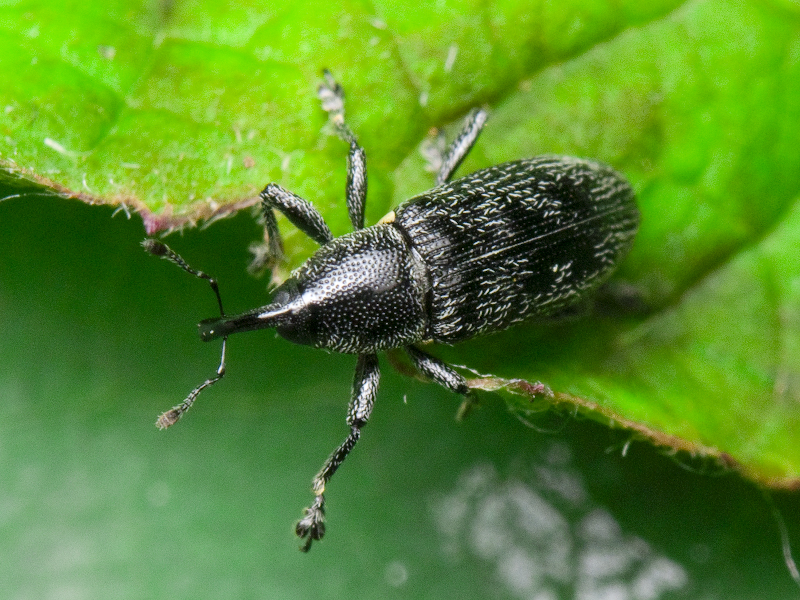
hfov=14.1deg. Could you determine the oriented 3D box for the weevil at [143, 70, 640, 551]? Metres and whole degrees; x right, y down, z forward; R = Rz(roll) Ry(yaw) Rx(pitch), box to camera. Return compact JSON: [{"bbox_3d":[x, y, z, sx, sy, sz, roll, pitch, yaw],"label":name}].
[{"bbox_3d":[0.000,0.000,0.042,0.007,0.002,0.006,-16,84,-12],"label":"weevil"}]

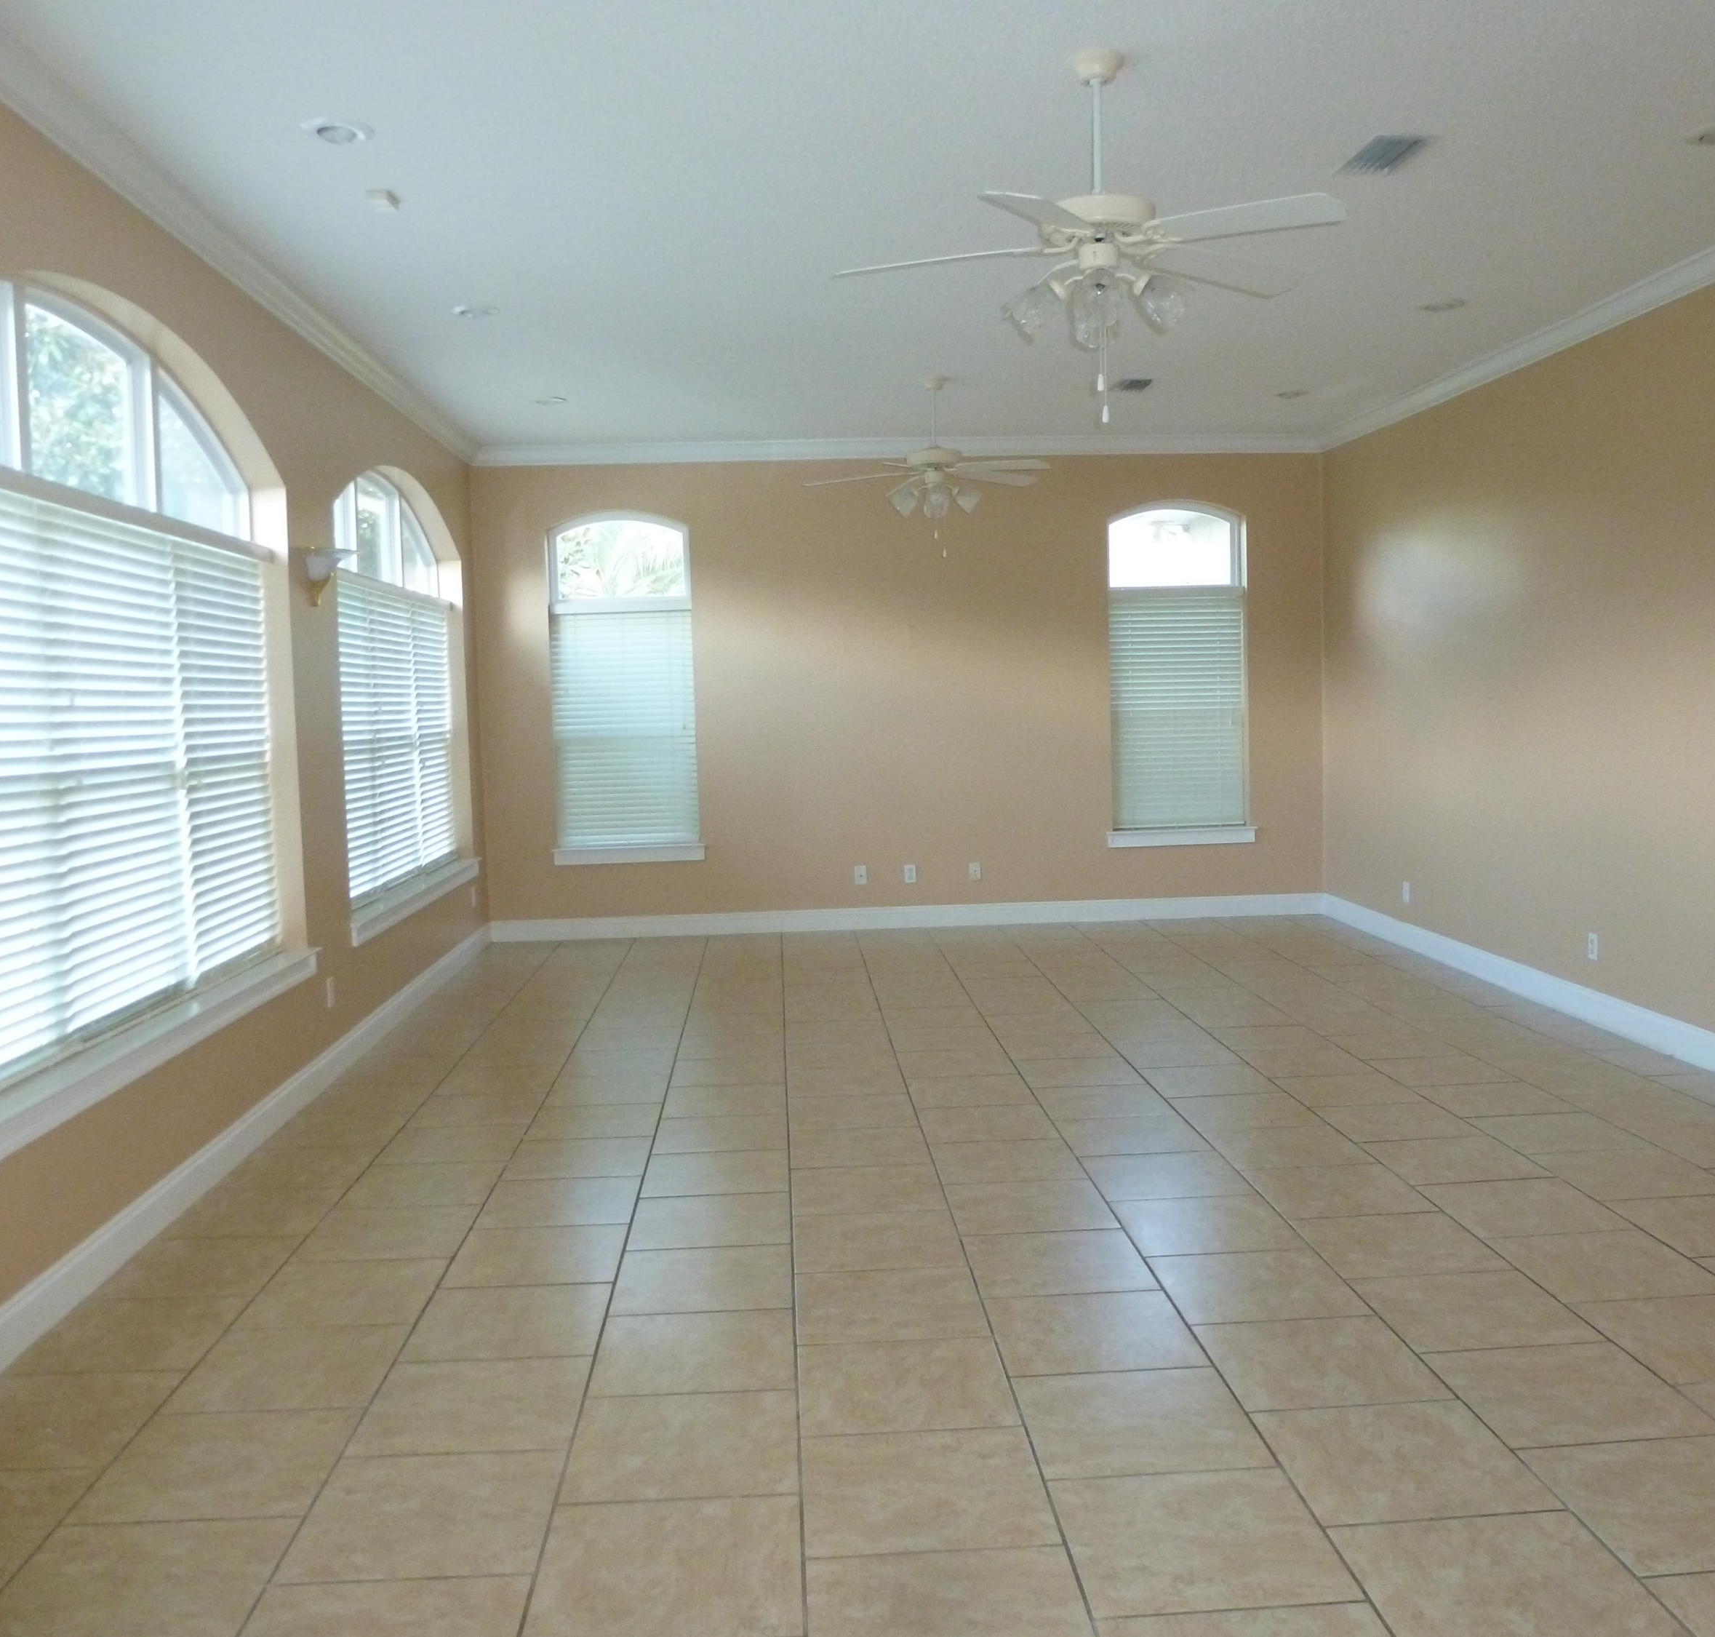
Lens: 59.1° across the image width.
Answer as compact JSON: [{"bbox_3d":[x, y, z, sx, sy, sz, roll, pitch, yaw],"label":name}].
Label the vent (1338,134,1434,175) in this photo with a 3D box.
[{"bbox_3d":[1.580,-1.980,4.540,0.180,0.020,0.340,-2,5,-3],"label":"vent"}]

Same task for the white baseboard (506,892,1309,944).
[{"bbox_3d":[0.344,0.633,9.610,5.287,0.137,0.020,-2,5,-3],"label":"white baseboard"}]

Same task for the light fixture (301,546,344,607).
[{"bbox_3d":[-2.081,-0.965,6.021,0.175,0.233,0.344,-2,5,-3],"label":"light fixture"}]

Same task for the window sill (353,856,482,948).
[{"bbox_3d":[-2.245,0.395,7.744,0.137,0.097,2.680,-2,5,-3],"label":"window sill"}]

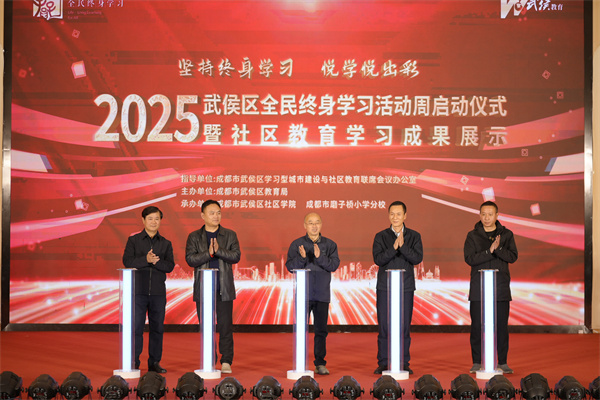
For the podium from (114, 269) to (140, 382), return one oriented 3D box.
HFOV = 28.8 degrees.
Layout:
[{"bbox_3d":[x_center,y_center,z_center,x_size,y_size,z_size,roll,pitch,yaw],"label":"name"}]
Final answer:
[{"bbox_3d":[-1.671,1.196,11.316,0.263,1.060,0.263,0,-2,0],"label":"podium"}]

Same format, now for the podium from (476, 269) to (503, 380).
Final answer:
[{"bbox_3d":[1.842,1.205,11.316,0.263,1.060,0.263,0,-2,0],"label":"podium"}]

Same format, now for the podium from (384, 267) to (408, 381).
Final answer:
[{"bbox_3d":[0.932,1.205,11.316,0.263,1.060,0.263,0,-2,0],"label":"podium"}]

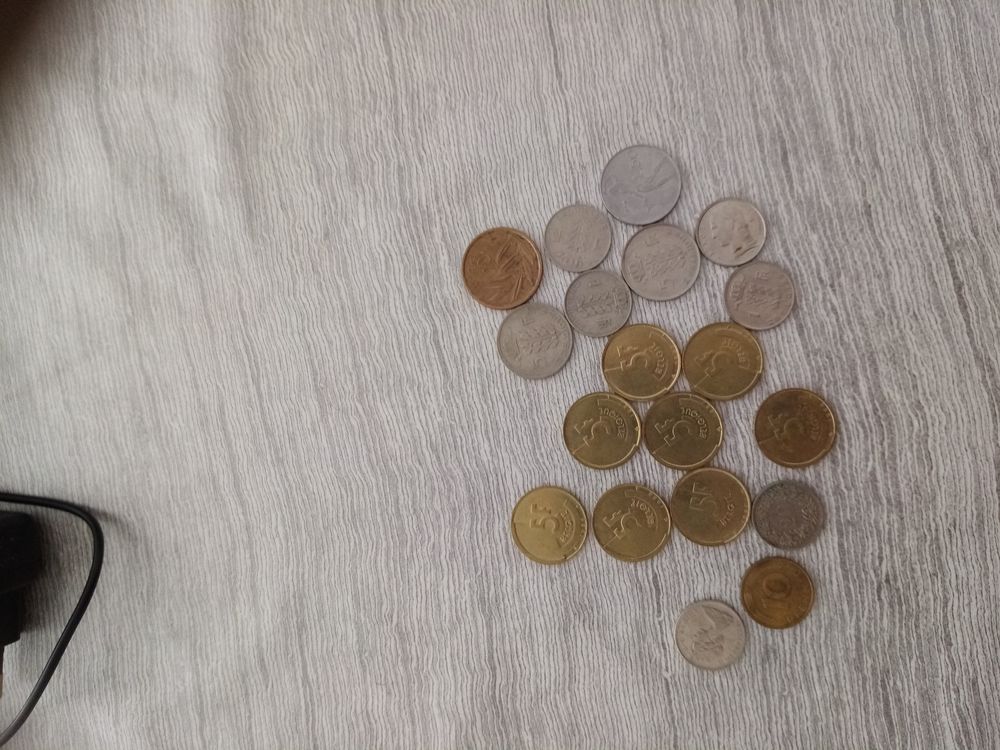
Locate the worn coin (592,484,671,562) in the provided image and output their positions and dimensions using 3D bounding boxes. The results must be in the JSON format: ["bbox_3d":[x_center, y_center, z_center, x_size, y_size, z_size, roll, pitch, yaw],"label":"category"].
[{"bbox_3d":[0.041,0.046,0.234,0.024,0.002,0.024,0,88,3],"label":"worn coin"}]

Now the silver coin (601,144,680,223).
[{"bbox_3d":[0.045,-0.060,0.237,0.025,0.002,0.025,0,88,3],"label":"silver coin"}]

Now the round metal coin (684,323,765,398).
[{"bbox_3d":[0.070,-0.004,0.234,0.024,0.002,0.024,0,88,3],"label":"round metal coin"}]

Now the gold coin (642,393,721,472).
[{"bbox_3d":[0.057,0.017,0.234,0.024,0.002,0.024,0,88,3],"label":"gold coin"}]

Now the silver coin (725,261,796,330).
[{"bbox_3d":[0.081,-0.025,0.235,0.021,0.002,0.021,0,88,3],"label":"silver coin"}]

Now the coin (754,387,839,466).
[{"bbox_3d":[0.091,0.016,0.233,0.024,0.002,0.024,0,88,3],"label":"coin"}]

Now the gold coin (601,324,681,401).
[{"bbox_3d":[0.044,-0.004,0.236,0.024,0.002,0.024,0,88,3],"label":"gold coin"}]

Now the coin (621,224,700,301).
[{"bbox_3d":[0.051,-0.036,0.237,0.024,0.002,0.024,0,88,3],"label":"coin"}]

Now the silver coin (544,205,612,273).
[{"bbox_3d":[0.025,-0.043,0.238,0.021,0.002,0.021,0,88,3],"label":"silver coin"}]

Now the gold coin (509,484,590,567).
[{"bbox_3d":[0.016,0.047,0.236,0.024,0.002,0.024,0,88,3],"label":"gold coin"}]

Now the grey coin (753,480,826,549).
[{"bbox_3d":[0.089,0.043,0.231,0.021,0.002,0.021,0,88,3],"label":"grey coin"}]

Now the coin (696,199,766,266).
[{"bbox_3d":[0.072,-0.044,0.235,0.021,0.002,0.021,0,88,3],"label":"coin"}]

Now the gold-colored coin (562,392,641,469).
[{"bbox_3d":[0.032,0.017,0.236,0.024,0.002,0.024,0,88,3],"label":"gold-colored coin"}]

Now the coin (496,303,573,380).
[{"bbox_3d":[0.011,-0.011,0.238,0.024,0.002,0.024,0,88,3],"label":"coin"}]

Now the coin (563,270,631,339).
[{"bbox_3d":[0.031,-0.022,0.237,0.021,0.002,0.021,0,88,3],"label":"coin"}]

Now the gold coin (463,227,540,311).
[{"bbox_3d":[0.001,-0.034,0.239,0.026,0.002,0.026,0,88,3],"label":"gold coin"}]

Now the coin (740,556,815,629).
[{"bbox_3d":[0.085,0.067,0.231,0.021,0.002,0.021,0,88,3],"label":"coin"}]

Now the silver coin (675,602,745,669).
[{"bbox_3d":[0.065,0.080,0.232,0.021,0.002,0.021,0,88,3],"label":"silver coin"}]

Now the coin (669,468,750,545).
[{"bbox_3d":[0.065,0.041,0.233,0.024,0.002,0.024,0,88,3],"label":"coin"}]

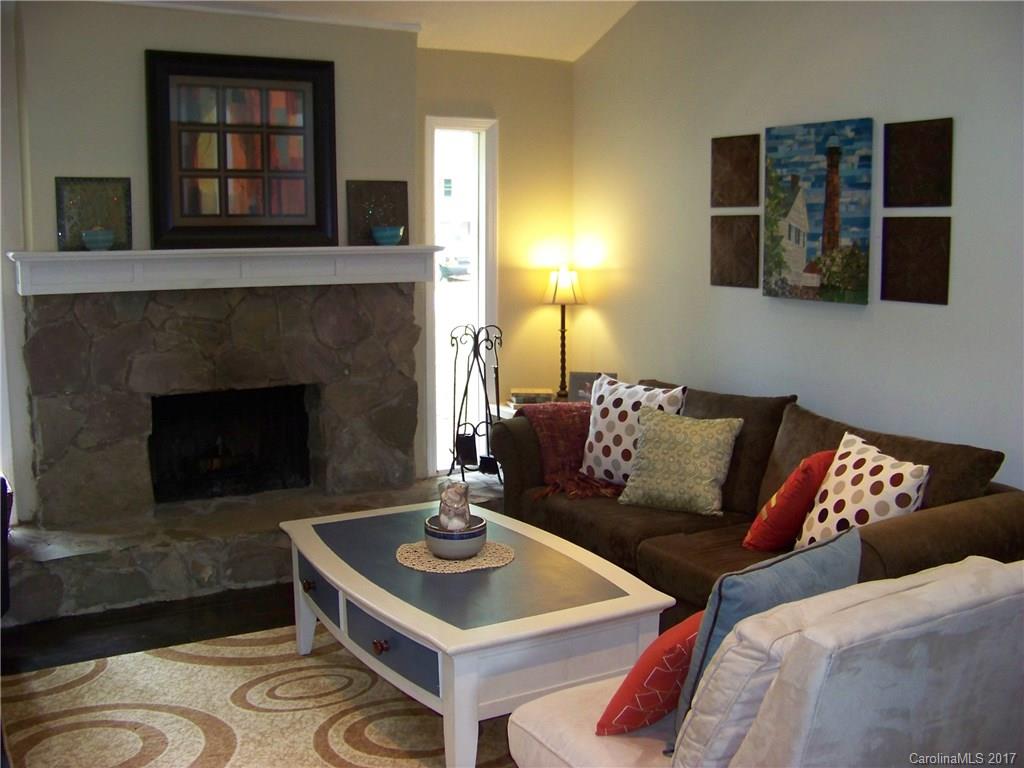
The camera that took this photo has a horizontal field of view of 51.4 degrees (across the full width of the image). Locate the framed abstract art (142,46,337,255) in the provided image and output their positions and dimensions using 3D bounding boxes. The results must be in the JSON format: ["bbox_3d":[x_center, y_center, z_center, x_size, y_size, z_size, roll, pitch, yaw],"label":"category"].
[{"bbox_3d":[-1.223,-1.056,4.889,0.856,0.863,0.046,-5,6,-28],"label":"framed abstract art"}]

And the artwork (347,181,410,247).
[{"bbox_3d":[-0.657,-0.833,5.211,0.317,0.307,0.020,-5,2,-28],"label":"artwork"}]

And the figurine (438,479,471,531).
[{"bbox_3d":[-0.191,0.401,3.546,0.103,0.162,0.093,-1,8,-3],"label":"figurine"}]

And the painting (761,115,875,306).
[{"bbox_3d":[1.227,-0.690,4.291,0.027,0.703,0.585,-5,9,-28],"label":"painting"}]

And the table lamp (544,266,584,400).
[{"bbox_3d":[0.278,-0.266,5.726,0.217,0.727,0.217,0,8,0],"label":"table lamp"}]

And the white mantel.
[{"bbox_3d":[-1.249,-0.531,4.899,1.940,0.169,0.223,-5,9,-28],"label":"white mantel"}]

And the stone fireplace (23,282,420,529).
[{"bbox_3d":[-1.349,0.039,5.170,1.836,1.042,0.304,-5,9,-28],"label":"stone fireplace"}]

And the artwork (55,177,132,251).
[{"bbox_3d":[-1.804,-0.734,4.606,0.304,0.311,0.020,-5,2,-28],"label":"artwork"}]

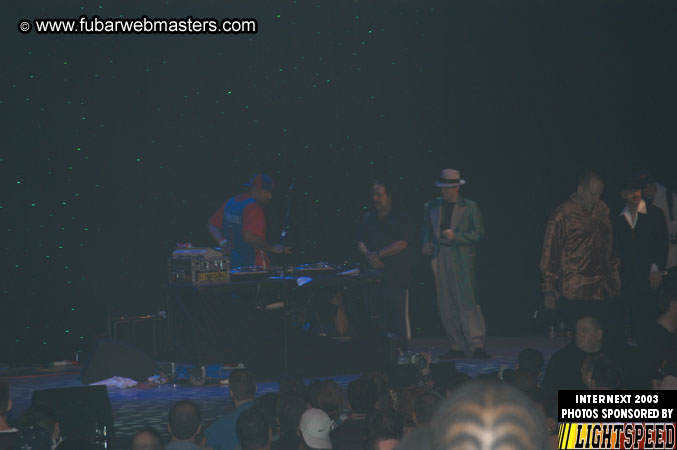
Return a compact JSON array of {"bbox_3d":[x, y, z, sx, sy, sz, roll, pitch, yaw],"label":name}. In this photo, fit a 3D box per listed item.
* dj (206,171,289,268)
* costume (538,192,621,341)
[{"bbox_3d":[-0.888,0.386,23.800,0.560,1.780,0.660,0,1,-41],"label":"dj"},{"bbox_3d":[2.080,0.460,20.800,0.680,1.450,0.420,0,0,-22],"label":"costume"}]

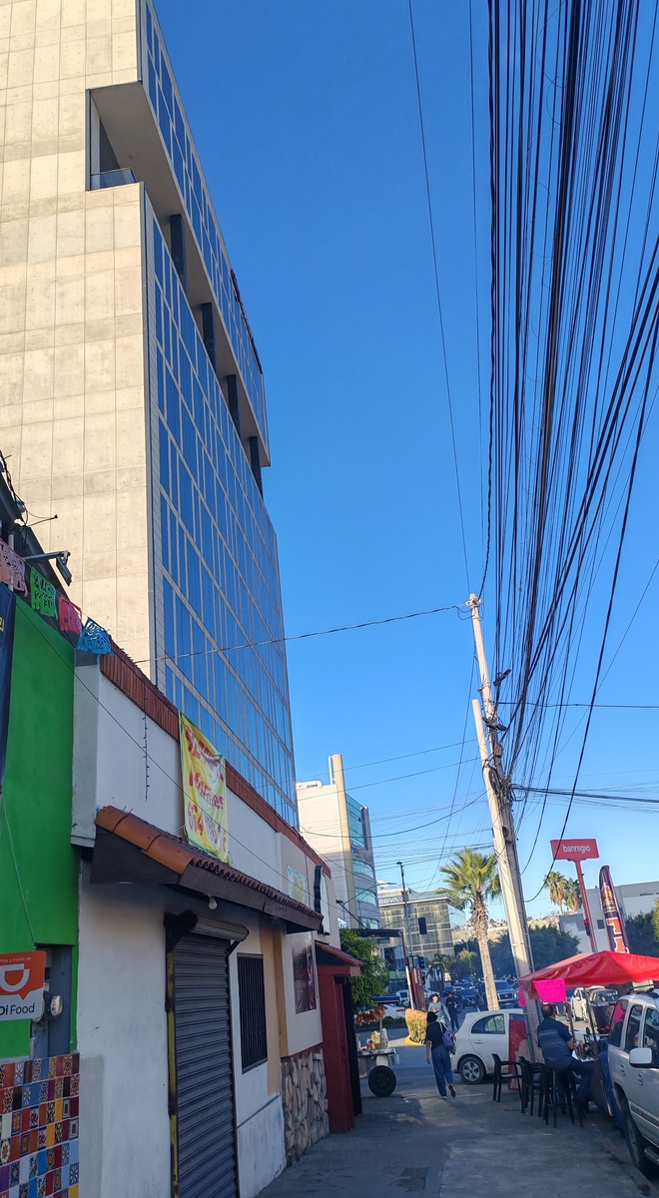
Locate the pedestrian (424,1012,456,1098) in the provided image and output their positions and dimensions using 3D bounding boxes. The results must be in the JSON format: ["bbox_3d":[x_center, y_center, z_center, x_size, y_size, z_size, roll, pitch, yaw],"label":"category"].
[{"bbox_3d":[2.293,9.561,19.678,0.520,1.600,0.500,-8,-23,5],"label":"pedestrian"}]

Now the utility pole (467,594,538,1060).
[{"bbox_3d":[3.701,4.676,19.909,0.450,10.390,0.450,-6,-23,5],"label":"utility pole"}]

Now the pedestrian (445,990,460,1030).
[{"bbox_3d":[5.696,18.746,42.562,0.500,1.680,0.380,-12,-23,14],"label":"pedestrian"}]

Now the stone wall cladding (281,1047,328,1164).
[{"bbox_3d":[-0.282,6.873,12.831,0.130,1.260,3.500,-7,-23,4],"label":"stone wall cladding"}]

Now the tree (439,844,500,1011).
[{"bbox_3d":[6.369,14.257,39.432,2.550,7.400,2.550,-8,-23,4],"label":"tree"}]

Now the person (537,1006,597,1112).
[{"bbox_3d":[3.481,6.723,13.739,0.700,1.420,0.500,4,-24,-22],"label":"person"}]

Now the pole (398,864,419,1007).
[{"bbox_3d":[5.111,21.800,60.339,0.350,9.500,0.350,-8,-23,4],"label":"pole"}]

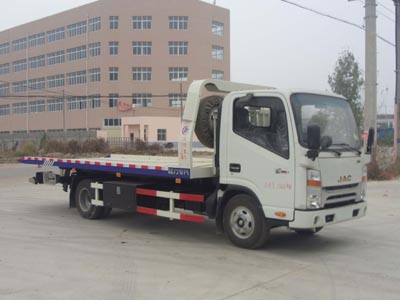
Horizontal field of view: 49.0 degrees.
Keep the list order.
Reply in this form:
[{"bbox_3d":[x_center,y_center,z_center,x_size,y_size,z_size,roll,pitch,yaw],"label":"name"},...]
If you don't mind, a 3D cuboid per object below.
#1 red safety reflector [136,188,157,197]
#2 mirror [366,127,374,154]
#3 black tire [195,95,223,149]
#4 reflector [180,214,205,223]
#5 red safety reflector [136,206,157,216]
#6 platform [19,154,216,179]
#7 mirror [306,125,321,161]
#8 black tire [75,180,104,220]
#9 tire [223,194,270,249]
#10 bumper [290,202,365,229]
[{"bbox_3d":[-0.879,0.707,7.309,0.511,0.090,0.030,0,0,43],"label":"red safety reflector"},{"bbox_3d":[2.686,-0.145,6.900,0.100,0.400,0.190,1,0,28],"label":"mirror"},{"bbox_3d":[0.240,-0.439,6.849,0.210,0.820,0.820,1,0,43],"label":"black tire"},{"bbox_3d":[-0.106,1.053,6.753,0.518,0.100,0.035,1,0,43],"label":"reflector"},{"bbox_3d":[-0.900,1.044,7.481,0.532,0.100,0.035,1,0,43],"label":"red safety reflector"},{"bbox_3d":[-1.437,0.302,9.438,5.650,0.210,2.300,1,0,43],"label":"platform"},{"bbox_3d":[1.329,-0.088,5.140,0.180,0.420,0.100,0,0,-36],"label":"mirror"},{"bbox_3d":[-2.195,0.981,8.745,0.770,0.765,0.220,0,0,43],"label":"black tire"},{"bbox_3d":[0.641,0.999,6.145,0.770,0.765,0.210,0,0,43],"label":"tire"},{"bbox_3d":[1.826,0.855,6.079,0.310,0.240,1.870,0,0,43],"label":"bumper"}]

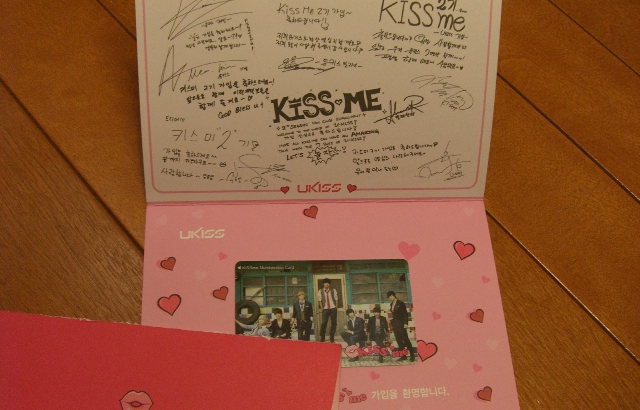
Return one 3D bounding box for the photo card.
[{"bbox_3d":[0.003,0.052,0.339,0.086,0.001,0.054,0,66,-7],"label":"photo card"}]

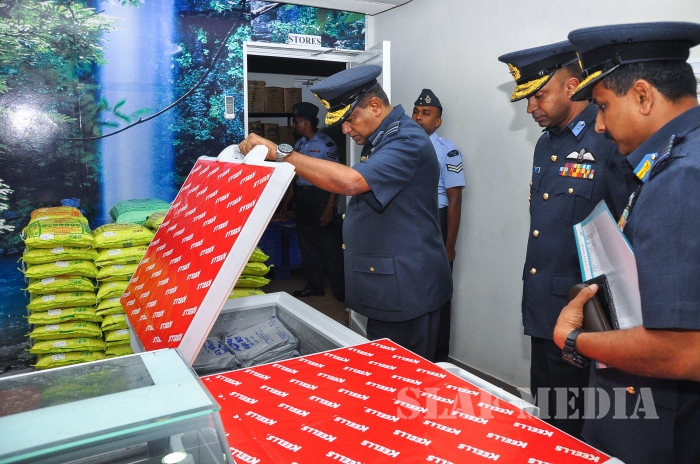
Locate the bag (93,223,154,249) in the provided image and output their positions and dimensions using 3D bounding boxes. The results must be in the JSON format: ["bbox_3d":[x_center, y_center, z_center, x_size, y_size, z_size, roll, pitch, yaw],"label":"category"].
[{"bbox_3d":[-1.150,0.005,2.646,0.257,0.080,0.380,-5,9,-27],"label":"bag"}]

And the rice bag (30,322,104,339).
[{"bbox_3d":[-1.375,0.414,2.564,0.286,0.075,0.380,-4,9,-24],"label":"rice bag"}]

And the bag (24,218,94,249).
[{"bbox_3d":[-1.379,-0.002,2.507,0.264,0.085,0.380,-4,9,-24],"label":"bag"}]

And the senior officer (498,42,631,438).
[{"bbox_3d":[0.745,0.215,1.880,0.380,1.770,0.510,-5,10,-21],"label":"senior officer"}]

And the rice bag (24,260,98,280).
[{"bbox_3d":[-1.509,0.158,2.728,0.314,0.087,0.380,-7,11,-32],"label":"rice bag"}]

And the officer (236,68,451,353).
[{"bbox_3d":[0.000,0.270,1.900,0.750,1.700,0.520,-4,10,-19],"label":"officer"}]

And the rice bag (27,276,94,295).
[{"bbox_3d":[-1.516,0.239,2.737,0.291,0.085,0.380,-7,11,-32],"label":"rice bag"}]

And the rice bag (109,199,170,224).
[{"bbox_3d":[-1.195,-0.125,2.991,0.295,0.100,0.420,-5,9,-29],"label":"rice bag"}]

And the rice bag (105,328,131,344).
[{"bbox_3d":[-1.234,0.529,2.966,0.329,0.091,0.380,-7,11,-32],"label":"rice bag"}]

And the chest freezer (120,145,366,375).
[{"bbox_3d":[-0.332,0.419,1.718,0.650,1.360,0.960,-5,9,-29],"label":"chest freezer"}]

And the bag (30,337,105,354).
[{"bbox_3d":[-1.372,0.479,2.575,0.289,0.075,0.380,-4,9,-24],"label":"bag"}]

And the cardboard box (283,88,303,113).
[{"bbox_3d":[-0.678,-1.405,5.656,0.217,0.252,0.300,-7,11,-32],"label":"cardboard box"}]

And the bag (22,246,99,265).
[{"bbox_3d":[-1.506,0.089,2.719,0.322,0.086,0.380,-7,11,-32],"label":"bag"}]

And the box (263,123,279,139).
[{"bbox_3d":[-0.962,-1.097,6.019,0.215,0.285,0.280,-6,9,-31],"label":"box"}]

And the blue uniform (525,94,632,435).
[{"bbox_3d":[0.775,0.310,1.900,0.320,1.490,0.510,-5,10,-21],"label":"blue uniform"}]

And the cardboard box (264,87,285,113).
[{"bbox_3d":[-0.860,-1.386,5.543,0.214,0.260,0.300,-7,11,-32],"label":"cardboard box"}]

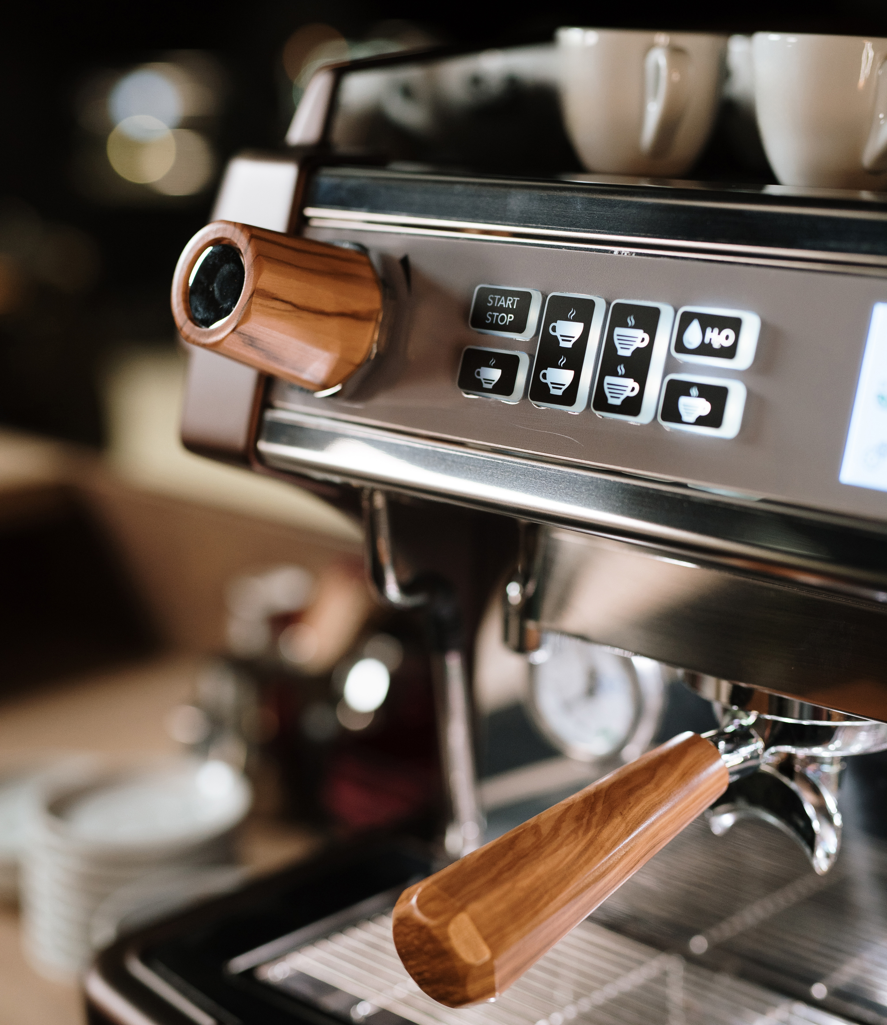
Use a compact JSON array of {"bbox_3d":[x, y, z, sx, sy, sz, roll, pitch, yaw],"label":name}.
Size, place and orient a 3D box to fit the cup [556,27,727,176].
[{"bbox_3d":[0.073,-0.151,0.683,0.063,0.053,0.085,1,14,-1],"label":"cup"}]

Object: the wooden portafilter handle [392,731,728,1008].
[{"bbox_3d":[0.042,0.107,0.578,0.041,0.041,0.128,14,30,43],"label":"wooden portafilter handle"}]

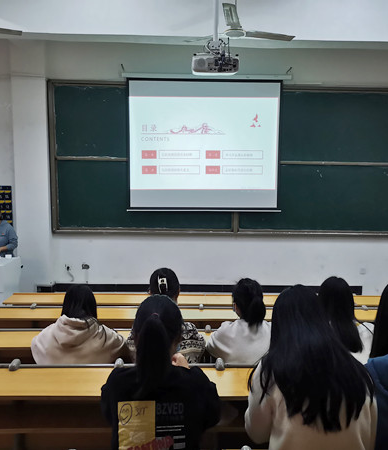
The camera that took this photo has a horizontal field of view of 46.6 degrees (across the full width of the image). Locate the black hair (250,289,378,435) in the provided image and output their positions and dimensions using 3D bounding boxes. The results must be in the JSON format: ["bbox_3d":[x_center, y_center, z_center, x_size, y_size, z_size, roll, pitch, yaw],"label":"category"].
[{"bbox_3d":[0.387,0.436,1.471,0.345,0.440,0.270,1,7,-2],"label":"black hair"}]

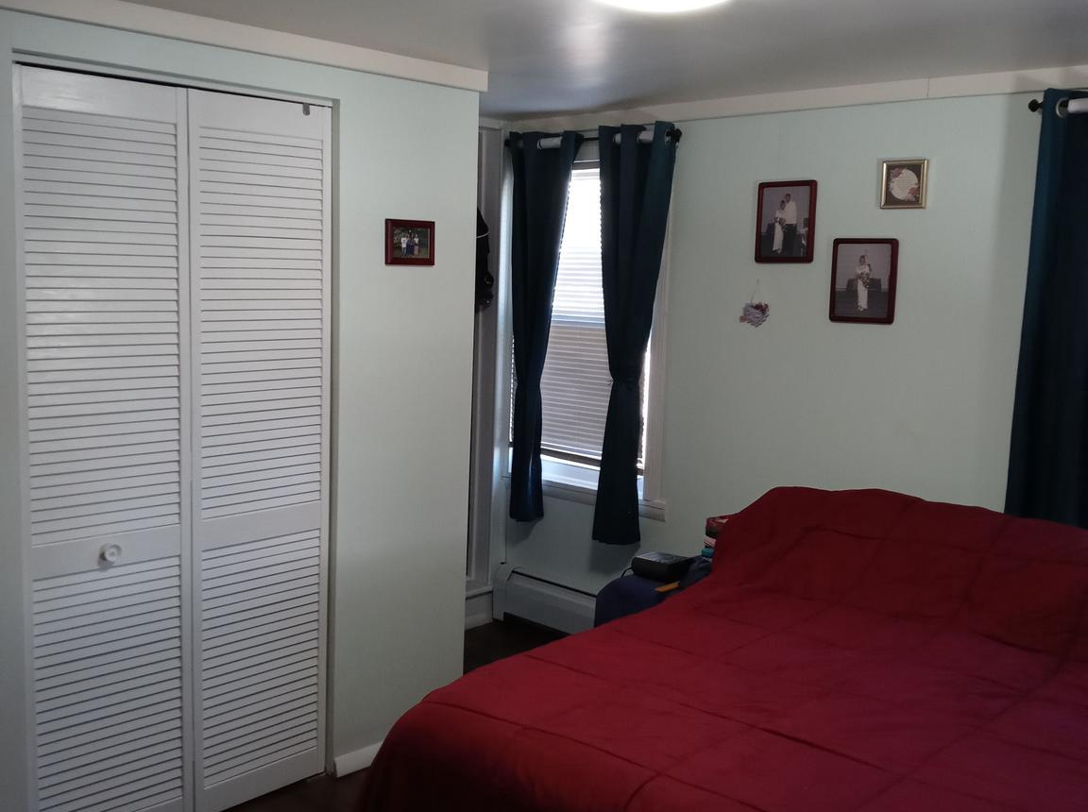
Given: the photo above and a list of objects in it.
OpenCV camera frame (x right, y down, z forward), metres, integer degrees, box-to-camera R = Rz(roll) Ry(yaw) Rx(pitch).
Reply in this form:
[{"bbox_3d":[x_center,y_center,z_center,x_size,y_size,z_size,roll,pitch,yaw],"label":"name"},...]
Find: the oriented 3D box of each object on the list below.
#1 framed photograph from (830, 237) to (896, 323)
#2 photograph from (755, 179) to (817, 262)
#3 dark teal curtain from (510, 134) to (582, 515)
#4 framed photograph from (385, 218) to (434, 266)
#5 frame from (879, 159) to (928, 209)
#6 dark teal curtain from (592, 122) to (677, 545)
[{"bbox_3d":[1.064,-0.414,3.898,0.235,0.281,0.020,8,9,43],"label":"framed photograph"},{"bbox_3d":[0.845,-0.639,4.087,0.235,0.281,0.020,8,9,43],"label":"photograph"},{"bbox_3d":[0.000,-0.316,4.815,0.350,1.590,0.110,8,9,43],"label":"dark teal curtain"},{"bbox_3d":[-0.408,-0.495,3.572,0.020,0.136,0.190,8,9,43],"label":"framed photograph"},{"bbox_3d":[1.161,-0.713,3.777,0.156,0.156,0.020,8,9,43],"label":"frame"},{"bbox_3d":[0.336,-0.263,4.497,0.345,1.600,0.110,8,9,43],"label":"dark teal curtain"}]

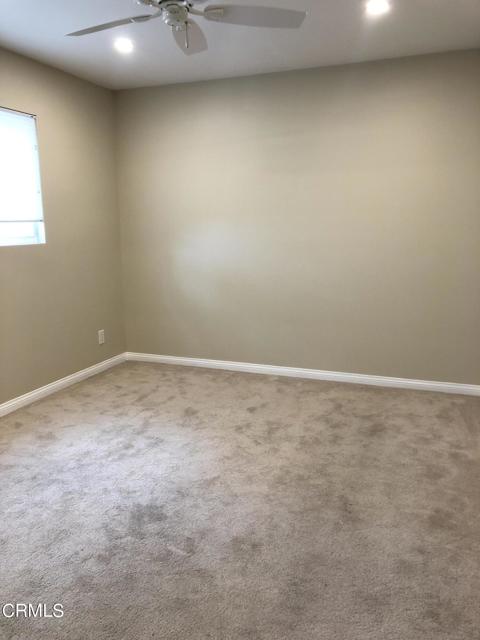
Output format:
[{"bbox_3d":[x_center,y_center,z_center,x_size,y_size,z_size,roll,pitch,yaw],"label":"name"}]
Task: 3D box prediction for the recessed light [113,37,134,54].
[{"bbox_3d":[-0.758,-1.790,3.385,0.135,0.040,0.135,4,11,21],"label":"recessed light"}]

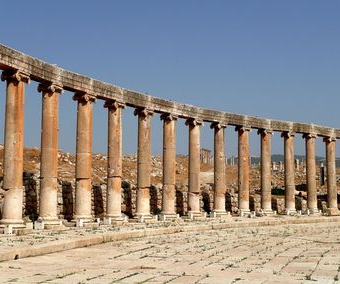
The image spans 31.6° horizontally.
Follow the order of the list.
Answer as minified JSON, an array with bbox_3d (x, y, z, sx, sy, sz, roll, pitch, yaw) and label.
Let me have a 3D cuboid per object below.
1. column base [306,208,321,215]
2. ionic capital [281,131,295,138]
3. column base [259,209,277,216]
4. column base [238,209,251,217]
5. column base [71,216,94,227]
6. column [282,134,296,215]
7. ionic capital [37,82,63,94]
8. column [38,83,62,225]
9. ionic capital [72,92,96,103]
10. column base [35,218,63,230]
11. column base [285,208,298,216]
[{"bbox_3d":[11.880,5.711,50.043,0.980,0.450,0.980,4,-7,-37],"label":"column base"},{"bbox_3d":[9.437,-0.553,47.440,0.900,0.450,0.820,5,-7,-43],"label":"ionic capital"},{"bbox_3d":[7.264,5.282,44.872,1.000,0.520,1.000,-5,-7,45],"label":"column base"},{"bbox_3d":[5.566,5.237,44.535,0.980,0.506,0.980,-6,-8,43],"label":"column base"},{"bbox_3d":[-4.091,3.718,28.457,1.150,0.450,1.150,-3,-6,25],"label":"column base"},{"bbox_3d":[9.438,2.356,47.179,0.950,6.316,0.950,5,-7,-43],"label":"column"},{"bbox_3d":[-5.555,-2.420,27.845,0.820,0.450,0.920,-3,-6,21],"label":"ionic capital"},{"bbox_3d":[-5.531,0.547,27.560,0.950,6.413,0.950,0,-5,0],"label":"column"},{"bbox_3d":[-4.112,-2.066,29.007,0.800,0.410,0.950,-3,-6,25],"label":"ionic capital"},{"bbox_3d":[-5.206,3.478,25.888,1.150,0.450,1.150,-2,-6,22],"label":"column base"},{"bbox_3d":[9.439,5.513,46.895,1.000,0.520,1.000,5,-7,-43],"label":"column base"}]

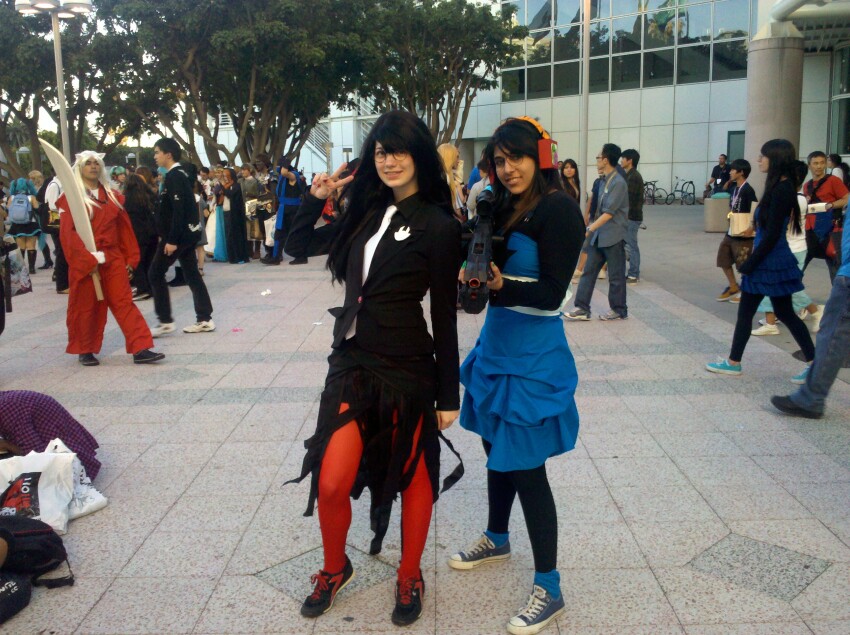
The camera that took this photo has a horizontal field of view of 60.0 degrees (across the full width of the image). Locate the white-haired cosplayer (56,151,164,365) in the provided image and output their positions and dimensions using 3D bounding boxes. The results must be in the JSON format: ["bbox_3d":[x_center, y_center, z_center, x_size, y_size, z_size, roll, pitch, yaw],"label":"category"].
[{"bbox_3d":[-2.561,-0.495,5.970,0.640,1.690,0.530,-12,14,-43],"label":"white-haired cosplayer"}]

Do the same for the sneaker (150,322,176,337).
[{"bbox_3d":[-2.561,0.118,7.150,0.290,0.120,0.110,-6,12,-21],"label":"sneaker"}]

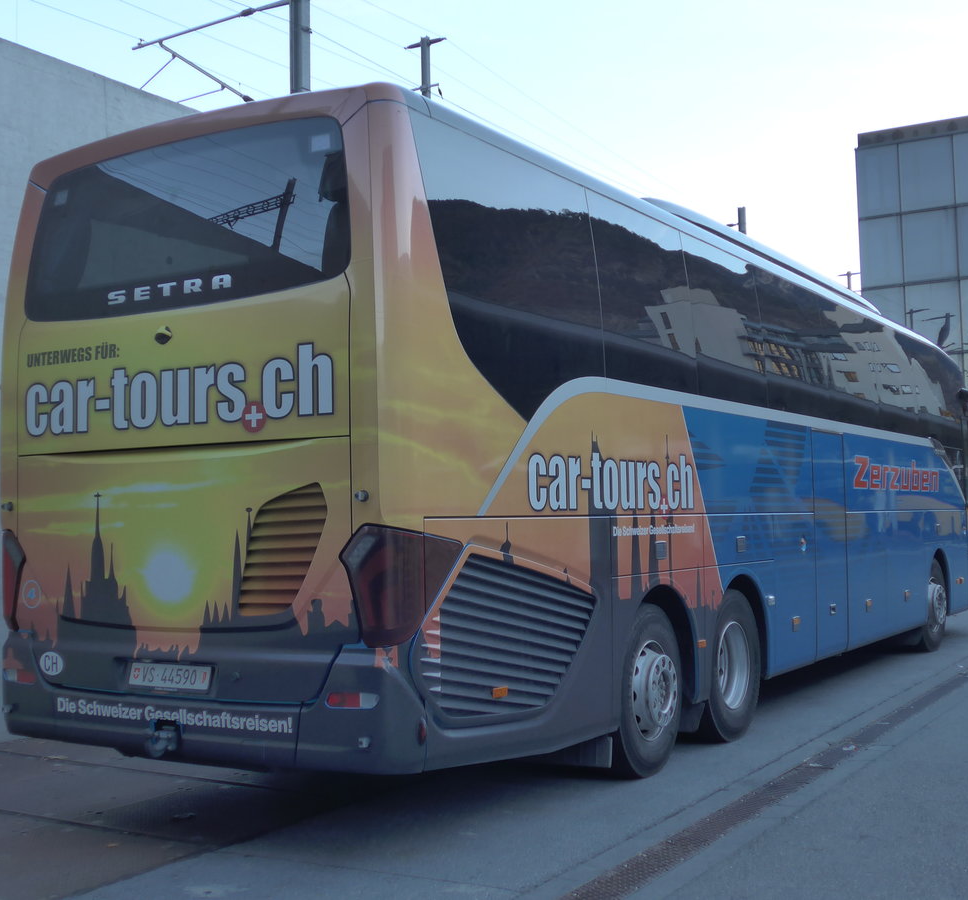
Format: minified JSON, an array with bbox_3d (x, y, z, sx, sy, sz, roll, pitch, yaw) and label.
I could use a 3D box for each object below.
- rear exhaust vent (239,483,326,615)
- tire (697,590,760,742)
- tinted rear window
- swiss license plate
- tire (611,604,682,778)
[{"bbox_3d":[-0.881,0.441,5.931,0.500,0.580,0.060,-3,-3,24],"label":"rear exhaust vent"},{"bbox_3d":[1.585,1.463,9.251,0.300,1.030,1.030,-3,-4,30],"label":"tire"},{"bbox_3d":[-1.478,-1.084,6.412,2.060,0.850,0.140,-3,-9,30],"label":"tinted rear window"},{"bbox_3d":[-1.458,1.057,6.284,0.505,0.115,0.020,-3,-4,30],"label":"swiss license plate"},{"bbox_3d":[0.892,1.416,8.088,0.300,1.030,1.030,-3,-4,30],"label":"tire"}]

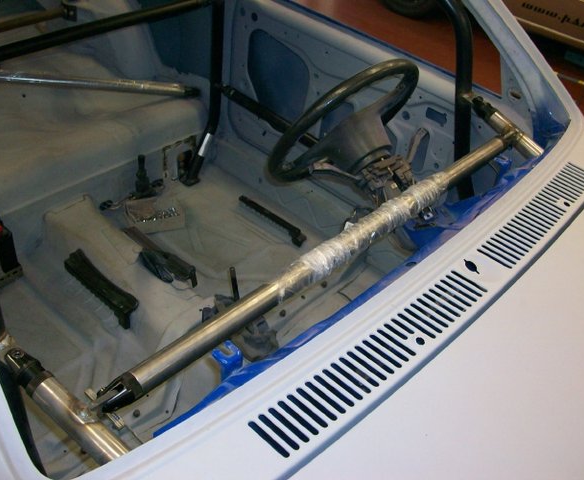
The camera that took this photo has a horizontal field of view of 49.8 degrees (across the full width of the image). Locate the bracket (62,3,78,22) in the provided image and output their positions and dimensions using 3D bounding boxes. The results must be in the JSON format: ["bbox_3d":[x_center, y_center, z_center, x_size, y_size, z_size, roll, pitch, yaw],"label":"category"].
[{"bbox_3d":[-0.881,-0.905,2.500,0.038,0.064,0.042,33,47,32],"label":"bracket"}]

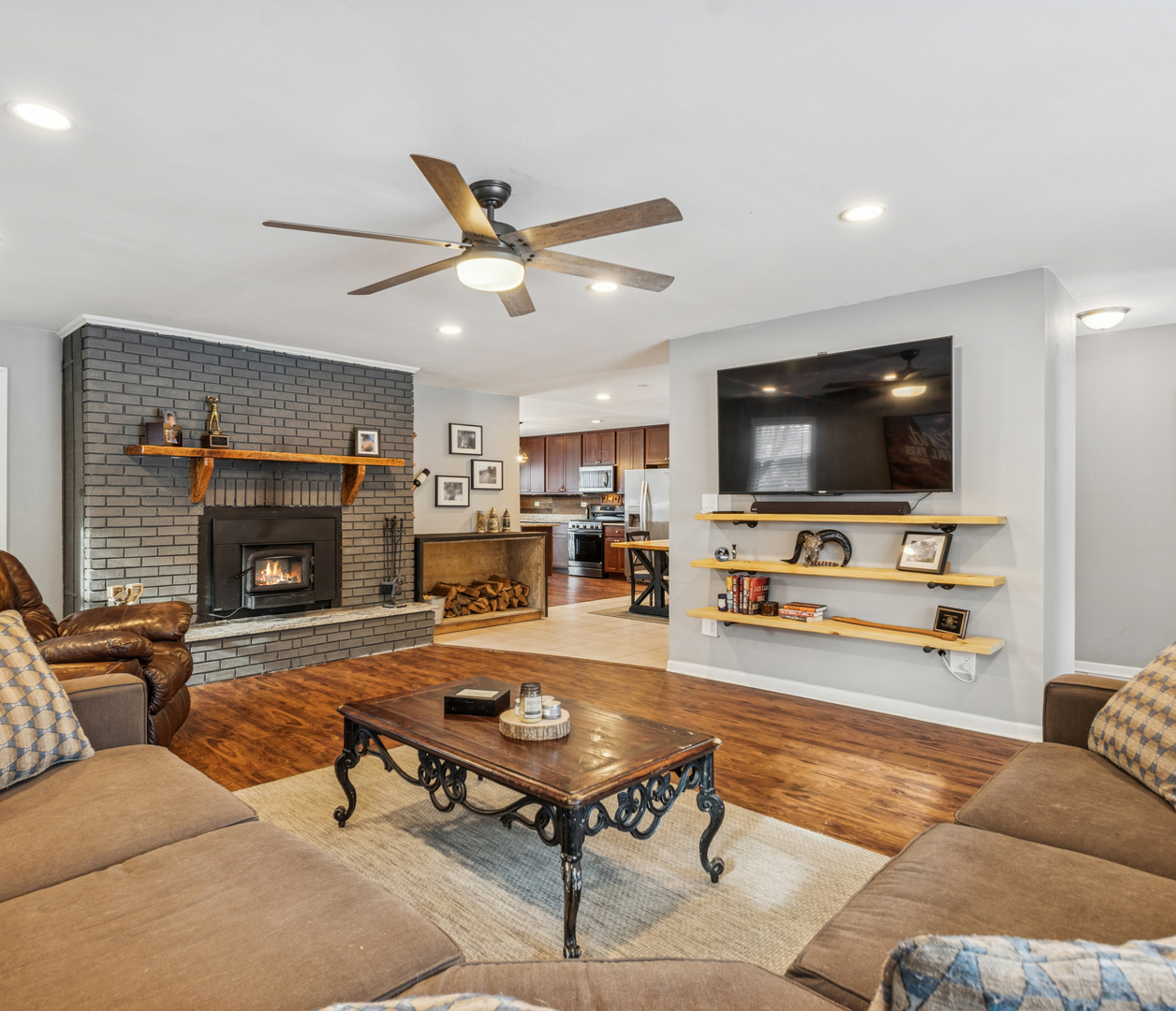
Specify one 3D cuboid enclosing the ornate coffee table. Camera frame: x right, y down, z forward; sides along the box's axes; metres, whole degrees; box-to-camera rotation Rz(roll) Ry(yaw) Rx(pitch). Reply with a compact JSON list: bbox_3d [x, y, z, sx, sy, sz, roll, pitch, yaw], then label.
[{"bbox_3d":[-0.248,0.956,2.320,1.210,0.437,0.665,0,0,43],"label":"ornate coffee table"}]

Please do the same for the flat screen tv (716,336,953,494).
[{"bbox_3d":[1.415,-0.480,4.035,1.395,0.820,0.055,0,0,41],"label":"flat screen tv"}]

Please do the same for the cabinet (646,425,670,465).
[{"bbox_3d":[1.389,-0.963,10.729,0.900,0.630,0.330,0,0,41],"label":"cabinet"}]

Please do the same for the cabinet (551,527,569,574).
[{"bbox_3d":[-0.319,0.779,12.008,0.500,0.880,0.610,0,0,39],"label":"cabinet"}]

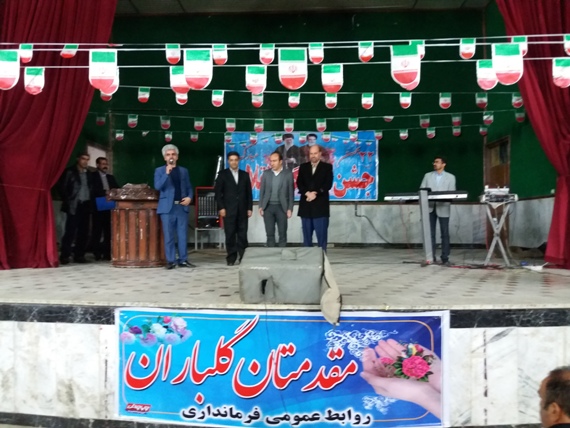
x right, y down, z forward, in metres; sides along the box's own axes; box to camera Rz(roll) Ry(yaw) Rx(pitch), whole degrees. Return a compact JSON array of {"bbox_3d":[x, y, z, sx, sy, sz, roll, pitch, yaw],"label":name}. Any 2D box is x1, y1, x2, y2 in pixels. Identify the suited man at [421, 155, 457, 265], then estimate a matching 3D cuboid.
[{"bbox_3d":[2.496,-0.074,7.500,0.560,1.696,0.400,0,-1,17],"label":"suited man"}]

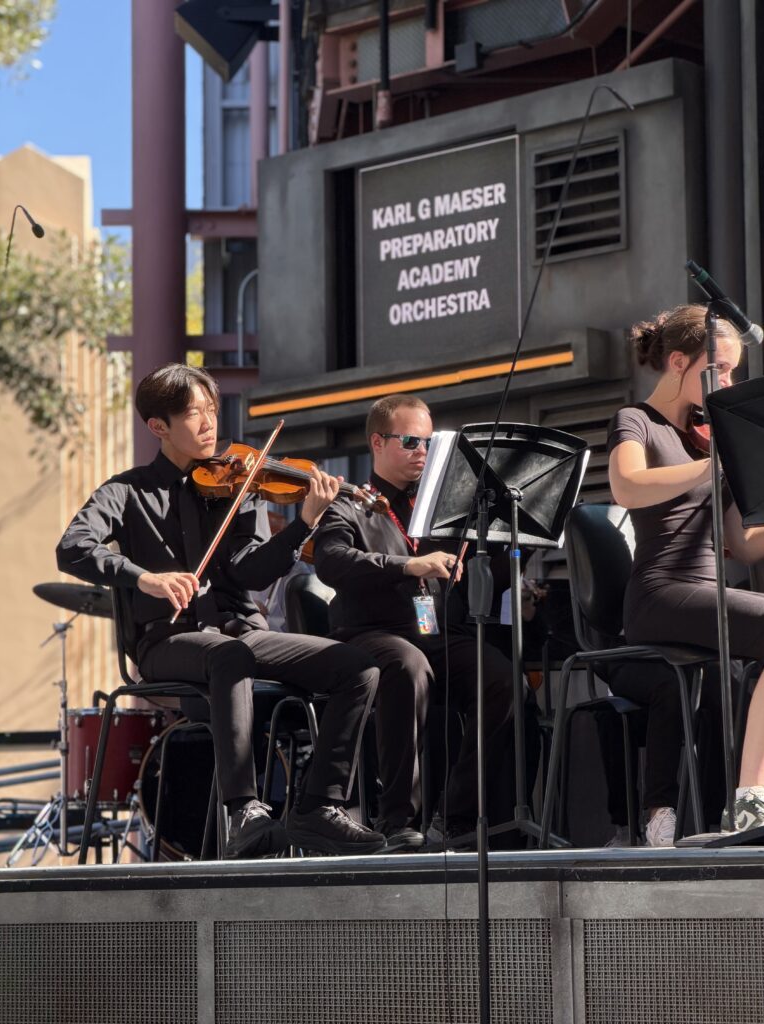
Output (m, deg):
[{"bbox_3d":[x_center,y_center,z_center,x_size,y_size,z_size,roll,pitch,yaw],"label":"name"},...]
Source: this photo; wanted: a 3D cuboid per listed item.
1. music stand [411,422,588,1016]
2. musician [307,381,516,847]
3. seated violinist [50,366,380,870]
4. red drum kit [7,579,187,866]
[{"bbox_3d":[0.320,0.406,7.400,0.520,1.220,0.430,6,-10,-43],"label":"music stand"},{"bbox_3d":[0.068,0.303,8.164,0.720,1.310,0.600,-7,-10,41],"label":"musician"},{"bbox_3d":[-0.370,0.239,7.500,0.640,1.290,0.880,4,-9,-31],"label":"seated violinist"},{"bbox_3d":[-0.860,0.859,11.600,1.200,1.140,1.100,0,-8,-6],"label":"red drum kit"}]

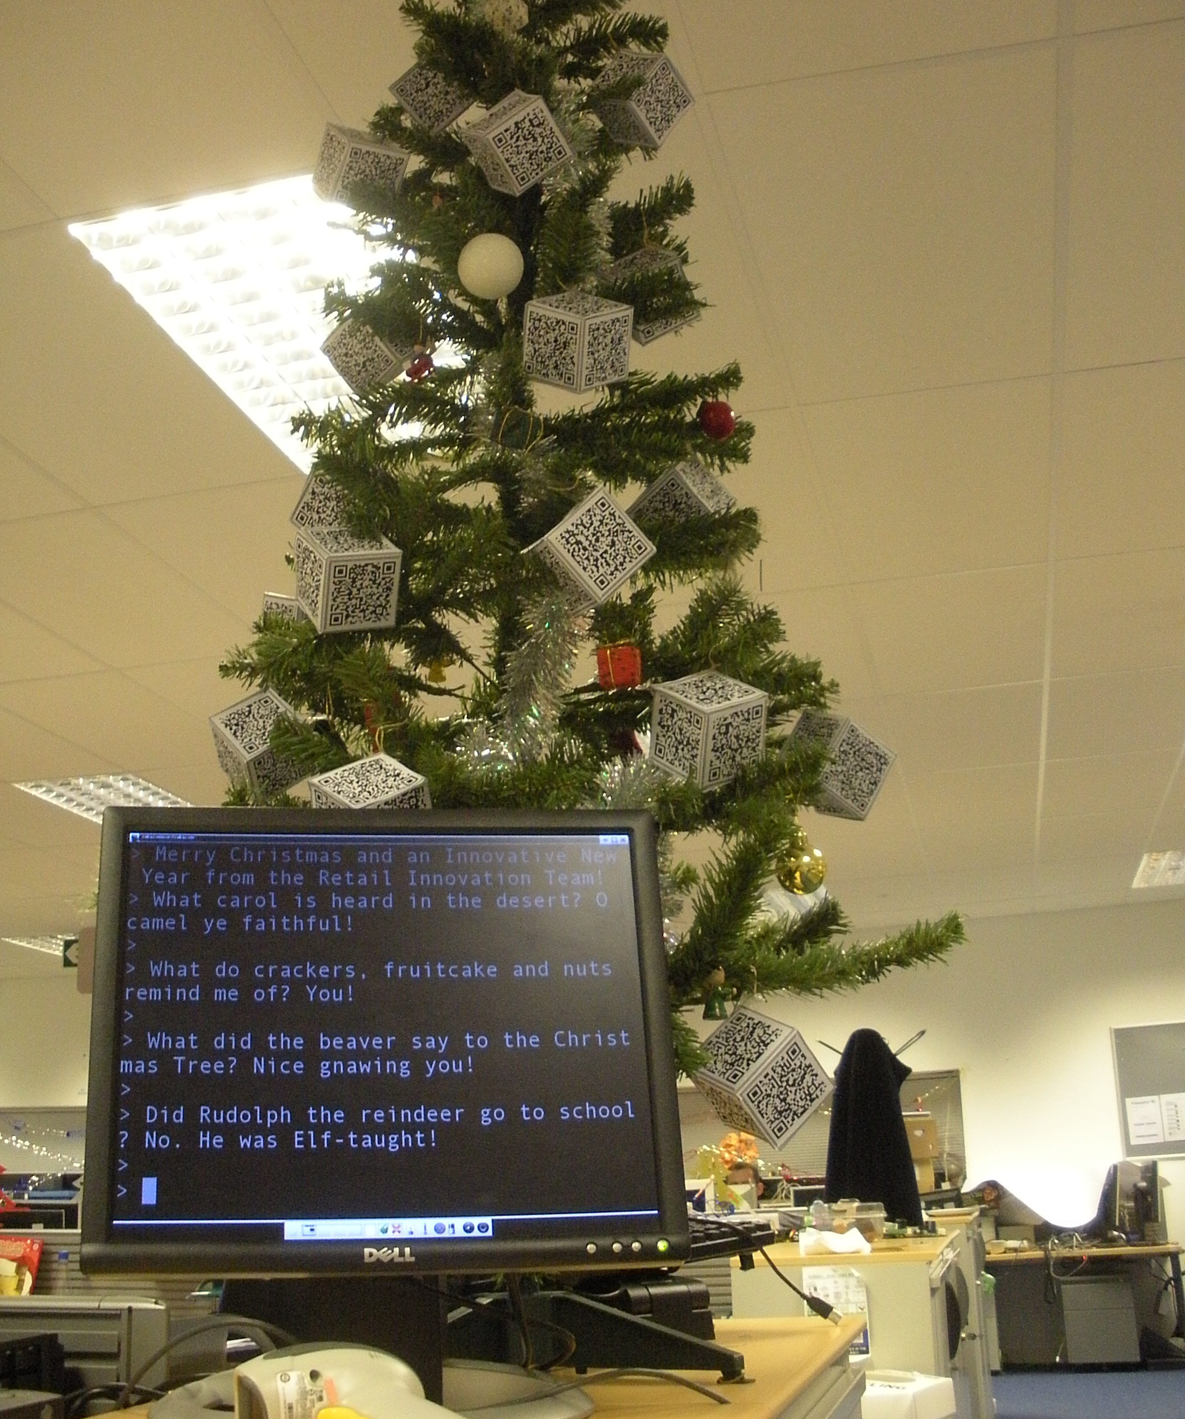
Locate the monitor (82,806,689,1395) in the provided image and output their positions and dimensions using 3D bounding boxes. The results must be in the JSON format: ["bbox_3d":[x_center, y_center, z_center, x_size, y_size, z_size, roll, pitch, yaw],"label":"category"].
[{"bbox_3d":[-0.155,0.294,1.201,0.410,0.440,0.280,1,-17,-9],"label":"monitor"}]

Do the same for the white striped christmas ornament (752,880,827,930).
[{"bbox_3d":[0.165,0.163,1.360,0.067,0.070,0.067,-6,-18,13],"label":"white striped christmas ornament"}]

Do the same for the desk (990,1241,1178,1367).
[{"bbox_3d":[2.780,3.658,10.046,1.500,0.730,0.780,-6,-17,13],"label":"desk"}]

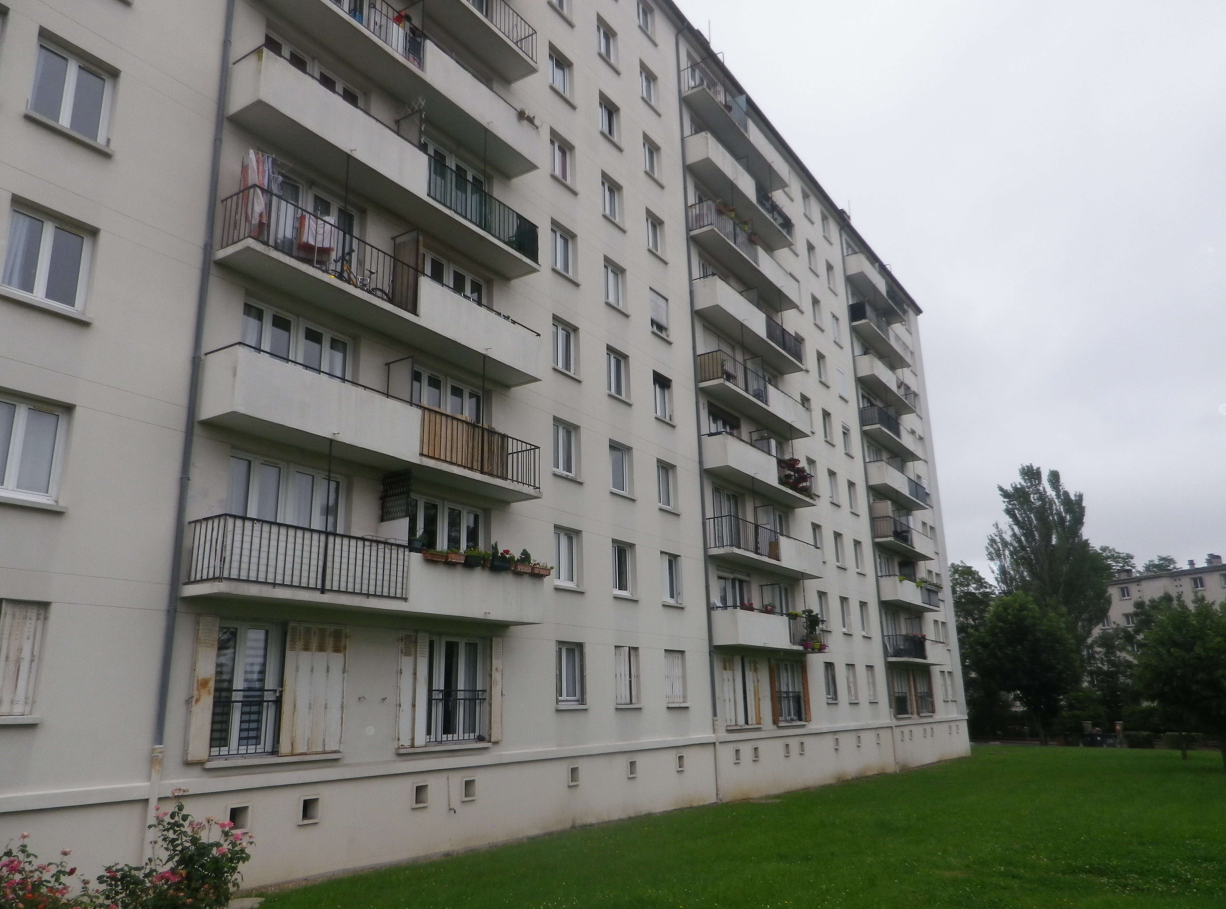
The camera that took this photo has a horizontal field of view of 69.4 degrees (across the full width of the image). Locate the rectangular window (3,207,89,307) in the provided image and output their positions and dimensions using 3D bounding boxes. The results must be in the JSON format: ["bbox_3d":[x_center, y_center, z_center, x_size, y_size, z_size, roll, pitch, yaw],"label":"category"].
[{"bbox_3d":[-8.023,-2.735,12.470,0.138,1.293,1.155,-12,-19,32],"label":"rectangular window"}]

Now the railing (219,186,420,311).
[{"bbox_3d":[-5.187,-3.484,16.077,0.890,0.991,3.750,-12,-19,32],"label":"railing"}]

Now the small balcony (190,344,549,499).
[{"bbox_3d":[-4.007,-0.296,16.684,0.908,1.100,7.466,-12,-19,32],"label":"small balcony"}]

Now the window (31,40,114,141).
[{"bbox_3d":[-8.118,-5.404,13.235,0.142,1.395,1.183,-12,-19,32],"label":"window"}]

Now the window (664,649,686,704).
[{"bbox_3d":[1.685,6.269,24.895,0.162,1.425,1.163,-12,-19,32],"label":"window"}]

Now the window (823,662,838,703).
[{"bbox_3d":[8.314,8.762,34.131,0.137,1.402,1.072,-12,-19,32],"label":"window"}]

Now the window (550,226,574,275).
[{"bbox_3d":[-1.440,-5.472,23.897,0.142,1.395,1.173,-12,-19,32],"label":"window"}]

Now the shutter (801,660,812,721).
[{"bbox_3d":[6.953,8.488,31.791,0.110,2.090,0.385,-12,-19,32],"label":"shutter"}]

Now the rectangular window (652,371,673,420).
[{"bbox_3d":[1.439,-1.743,27.179,0.162,1.395,1.163,-12,-19,32],"label":"rectangular window"}]

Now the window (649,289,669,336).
[{"bbox_3d":[1.378,-4.378,27.588,0.138,1.320,1.141,-12,-19,32],"label":"window"}]

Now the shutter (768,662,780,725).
[{"bbox_3d":[5.403,7.889,29.548,0.110,2.090,0.385,-12,-19,32],"label":"shutter"}]

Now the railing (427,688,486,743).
[{"bbox_3d":[-3.125,5.148,17.475,0.051,0.950,1.850,-12,-19,32],"label":"railing"}]

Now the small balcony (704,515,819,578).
[{"bbox_3d":[5.451,3.366,30.770,0.890,1.152,7.693,-12,-19,32],"label":"small balcony"}]

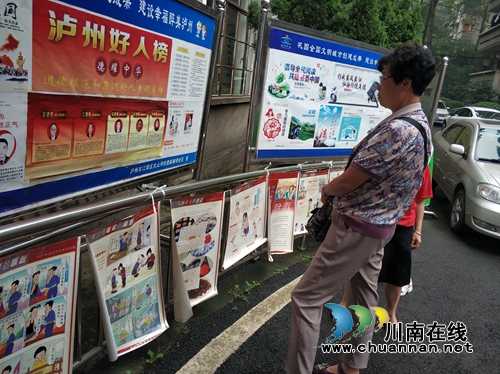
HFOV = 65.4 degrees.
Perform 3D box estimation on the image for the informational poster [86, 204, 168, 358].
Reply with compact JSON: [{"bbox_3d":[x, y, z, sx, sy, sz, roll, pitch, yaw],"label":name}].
[{"bbox_3d":[-0.625,0.513,2.097,0.090,0.730,0.480,8,17,32],"label":"informational poster"}]

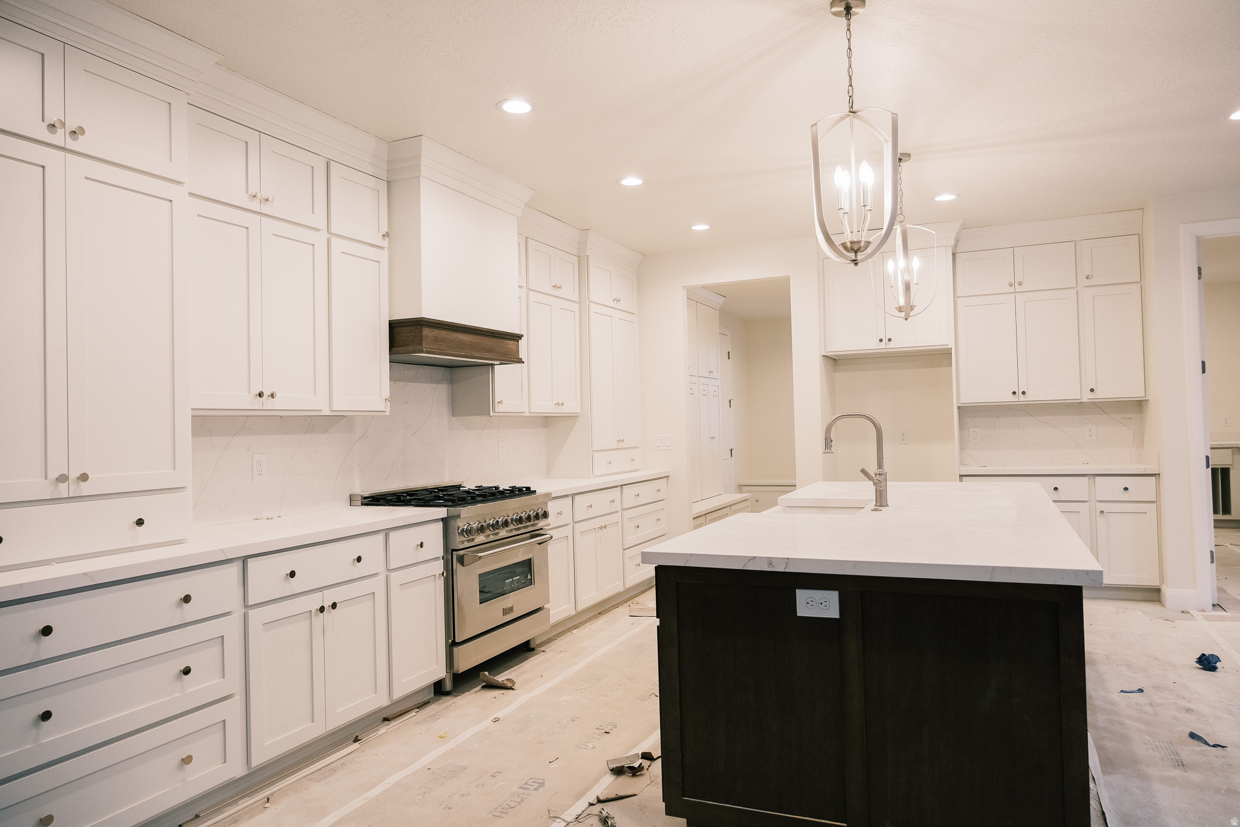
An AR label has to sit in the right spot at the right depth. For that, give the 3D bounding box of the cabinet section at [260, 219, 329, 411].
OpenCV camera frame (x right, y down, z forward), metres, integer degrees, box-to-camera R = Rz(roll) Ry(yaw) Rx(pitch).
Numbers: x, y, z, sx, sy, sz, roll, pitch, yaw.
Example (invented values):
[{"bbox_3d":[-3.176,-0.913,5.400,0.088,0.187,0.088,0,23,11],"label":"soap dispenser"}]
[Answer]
[{"bbox_3d":[-1.554,-0.417,3.522,0.310,0.817,0.352,-2,-1,25],"label":"cabinet section"}]

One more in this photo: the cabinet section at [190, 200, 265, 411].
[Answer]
[{"bbox_3d":[-1.704,-0.420,3.200,0.310,0.820,0.357,-2,-1,25],"label":"cabinet section"}]

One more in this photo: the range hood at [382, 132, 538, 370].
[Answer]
[{"bbox_3d":[-1.004,-0.821,4.473,0.622,1.062,1.077,-2,-1,25],"label":"range hood"}]

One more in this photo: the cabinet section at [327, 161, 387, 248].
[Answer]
[{"bbox_3d":[-1.397,-0.996,3.898,0.310,0.345,0.387,-2,-1,25],"label":"cabinet section"}]

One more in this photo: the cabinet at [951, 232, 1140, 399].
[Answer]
[{"bbox_3d":[3.240,-0.672,6.029,1.240,1.175,0.330,-2,-1,25],"label":"cabinet"}]

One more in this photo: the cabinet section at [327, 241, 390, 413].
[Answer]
[{"bbox_3d":[-1.393,-0.412,3.890,0.330,0.825,0.392,-2,-1,25],"label":"cabinet section"}]

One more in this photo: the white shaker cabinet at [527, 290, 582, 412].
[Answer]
[{"bbox_3d":[-0.604,-0.404,5.679,0.319,0.824,0.719,-2,-1,25],"label":"white shaker cabinet"}]

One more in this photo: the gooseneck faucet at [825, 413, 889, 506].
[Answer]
[{"bbox_3d":[1.060,0.207,3.588,0.280,0.422,0.095,-2,-1,25],"label":"gooseneck faucet"}]

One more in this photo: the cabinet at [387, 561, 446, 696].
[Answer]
[{"bbox_3d":[-1.179,0.997,3.787,0.550,0.563,0.390,-2,-1,25],"label":"cabinet"}]

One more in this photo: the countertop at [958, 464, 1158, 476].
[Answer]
[{"bbox_3d":[3.223,0.415,5.921,1.245,0.037,0.678,-2,-1,25],"label":"countertop"}]

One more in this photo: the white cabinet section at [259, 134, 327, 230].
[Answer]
[{"bbox_3d":[-1.566,-0.999,3.536,0.310,0.342,0.353,-2,-1,25],"label":"white cabinet section"}]

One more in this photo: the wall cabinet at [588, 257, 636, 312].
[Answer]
[{"bbox_3d":[-0.233,-1.005,6.441,0.395,0.353,0.907,-2,-1,25],"label":"wall cabinet"}]

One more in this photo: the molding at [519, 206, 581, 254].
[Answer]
[{"bbox_3d":[-0.539,-1.265,5.398,0.104,0.167,1.125,-2,-1,25],"label":"molding"}]

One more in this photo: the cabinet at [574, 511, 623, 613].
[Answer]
[{"bbox_3d":[-0.380,1.004,5.512,0.550,0.563,0.727,-2,-1,25],"label":"cabinet"}]

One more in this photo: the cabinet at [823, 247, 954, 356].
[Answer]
[{"bbox_3d":[2.179,-0.854,6.426,0.954,0.757,0.641,-2,-1,25],"label":"cabinet"}]

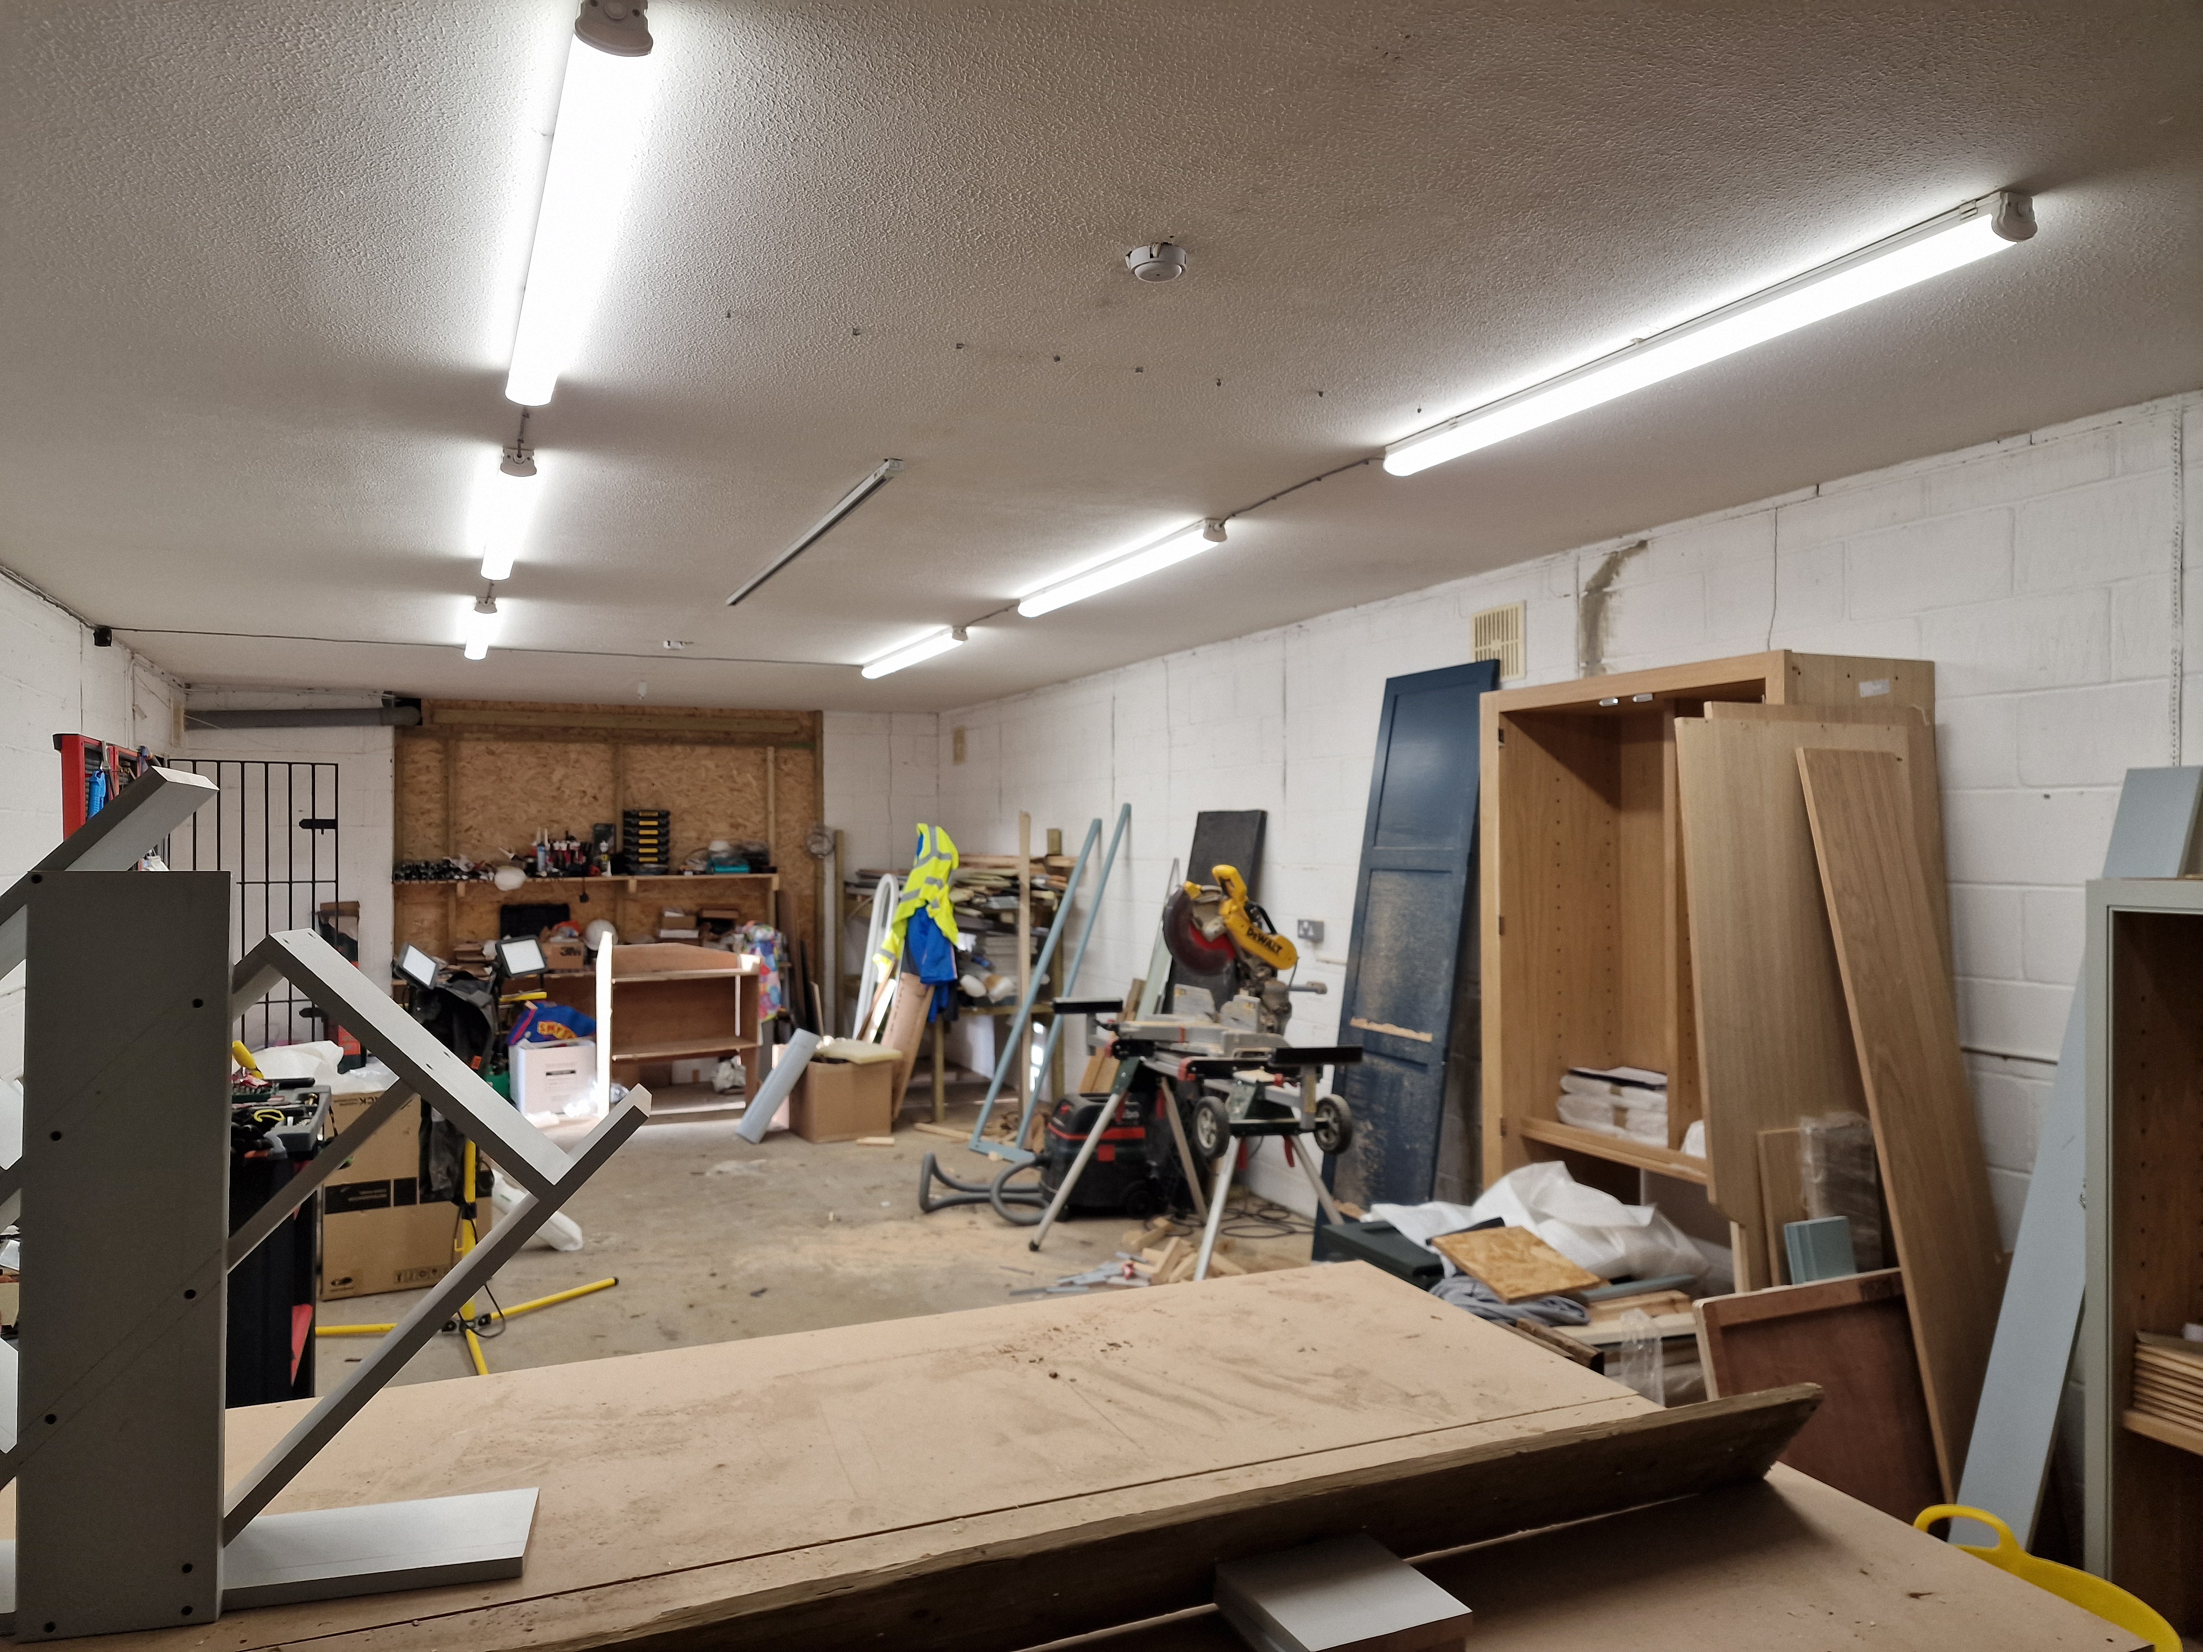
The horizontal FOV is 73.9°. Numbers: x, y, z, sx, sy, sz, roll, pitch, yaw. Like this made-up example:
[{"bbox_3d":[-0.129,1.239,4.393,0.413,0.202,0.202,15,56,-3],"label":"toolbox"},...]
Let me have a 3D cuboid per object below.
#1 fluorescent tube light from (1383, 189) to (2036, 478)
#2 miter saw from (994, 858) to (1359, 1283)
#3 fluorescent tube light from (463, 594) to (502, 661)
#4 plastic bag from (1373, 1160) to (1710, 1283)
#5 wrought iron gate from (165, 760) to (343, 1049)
[{"bbox_3d":[1.046,-0.895,2.875,0.092,0.078,1.524,1,-1,-25],"label":"fluorescent tube light"},{"bbox_3d":[0.356,0.881,5.404,0.919,1.490,1.810,1,-1,-25],"label":"miter saw"},{"bbox_3d":[-2.711,-0.843,6.378,0.085,0.070,1.550,0,-1,-24],"label":"fluorescent tube light"},{"bbox_3d":[1.160,1.050,3.880,0.830,0.280,0.450,0,-1,33],"label":"plastic bag"},{"bbox_3d":[-4.805,0.651,8.315,0.860,2.035,0.045,0,-1,-28],"label":"wrought iron gate"}]

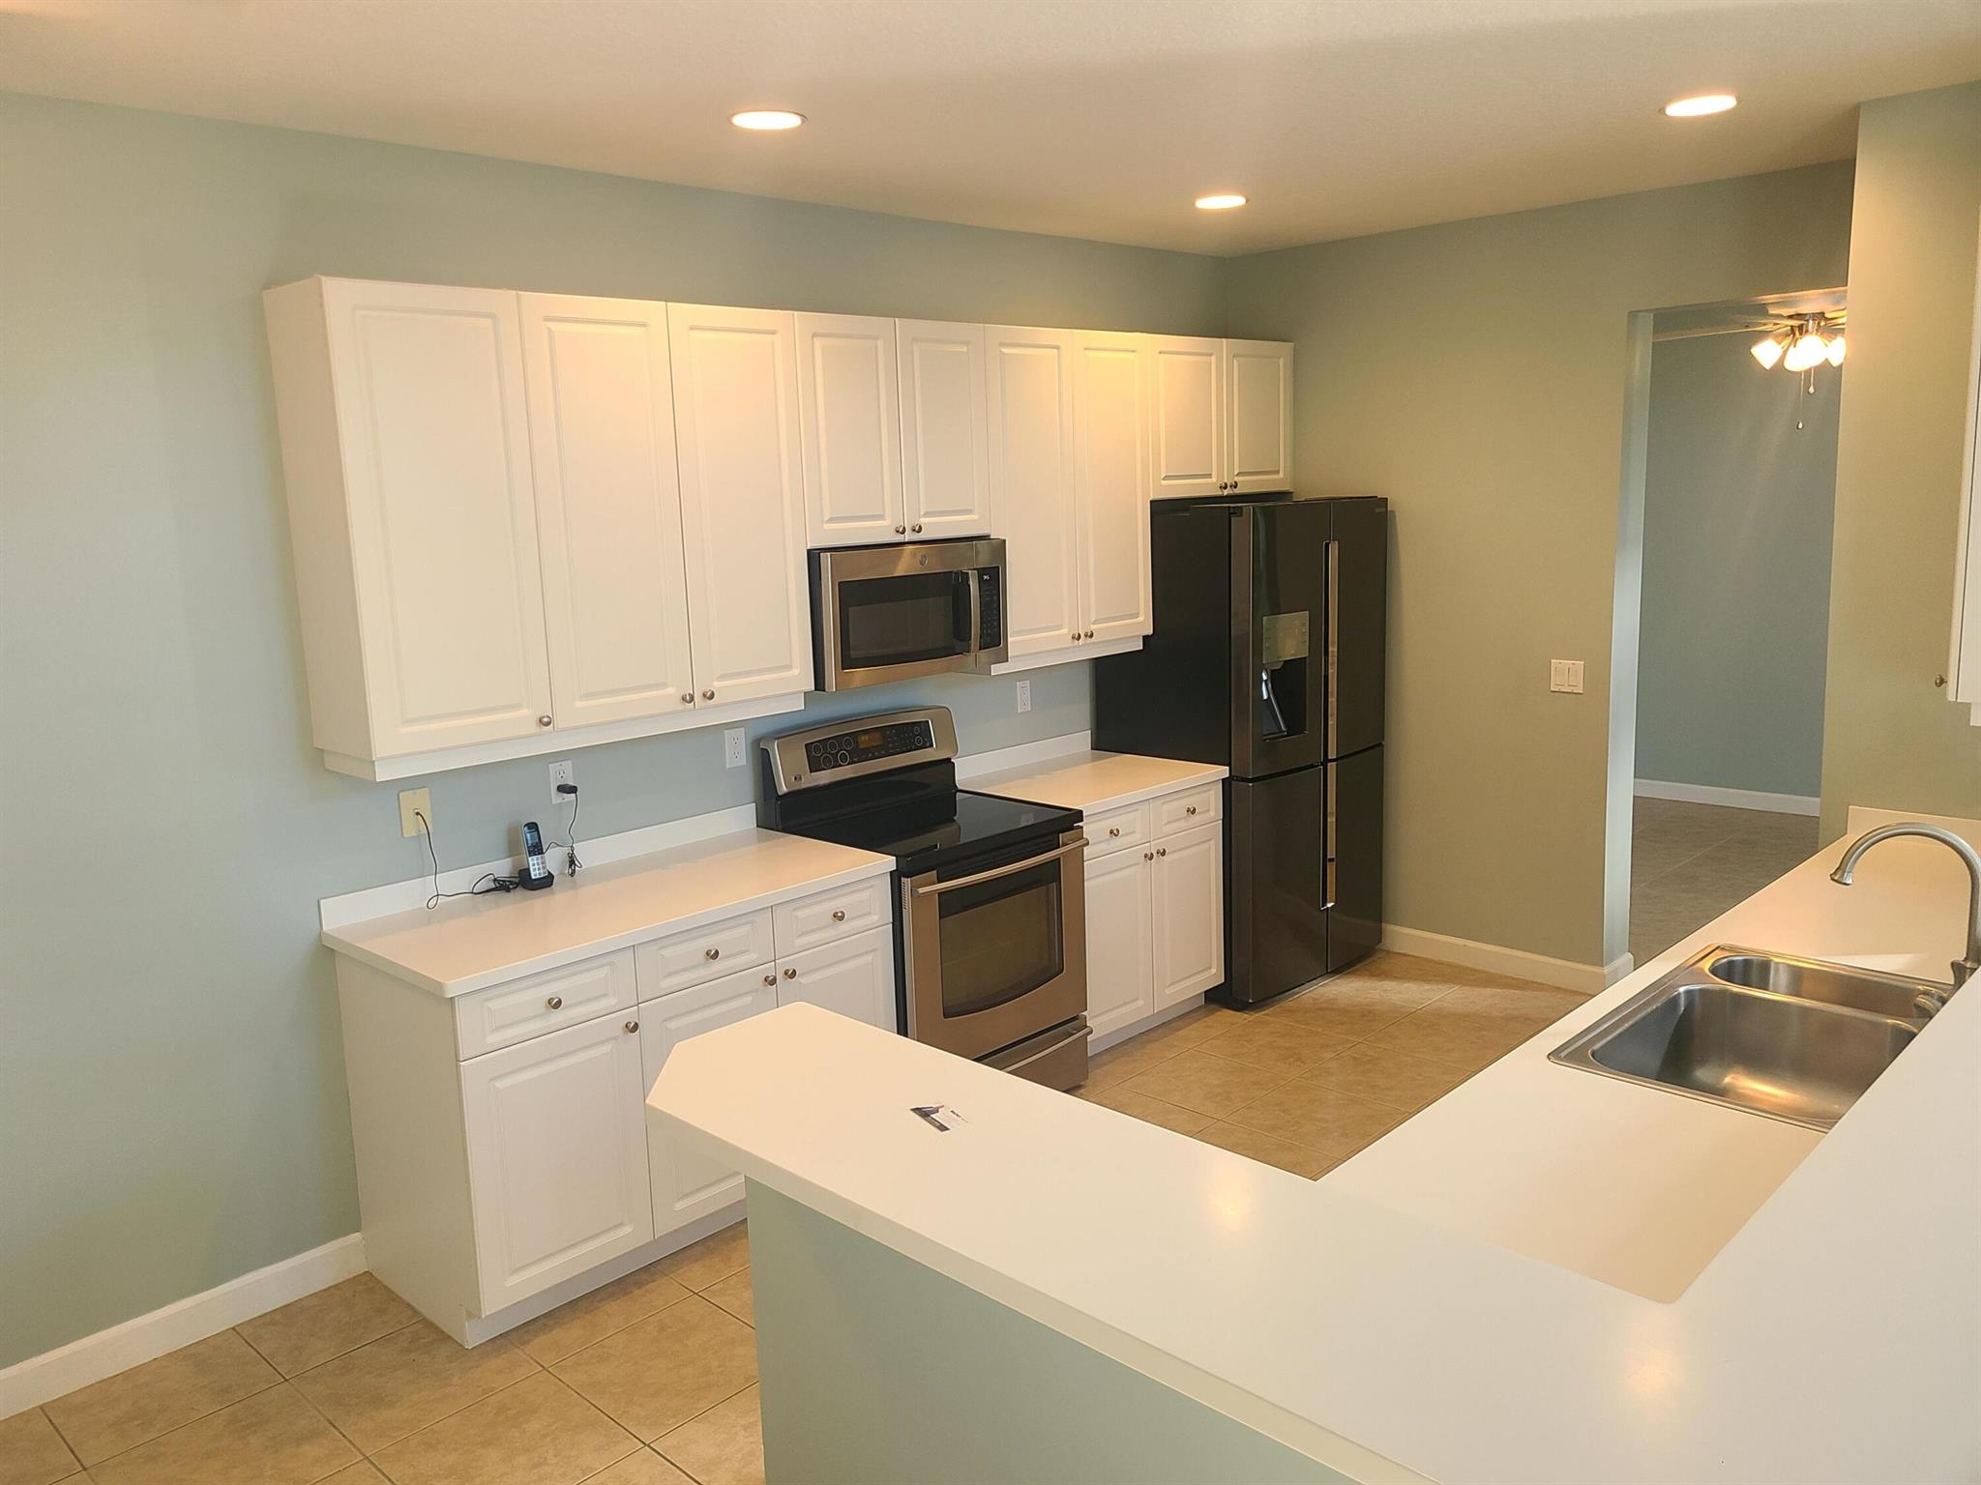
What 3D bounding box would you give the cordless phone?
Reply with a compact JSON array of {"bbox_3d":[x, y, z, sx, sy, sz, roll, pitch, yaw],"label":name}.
[{"bbox_3d":[-1.216,0.300,3.977,0.087,0.168,0.084,8,14,43],"label":"cordless phone"}]

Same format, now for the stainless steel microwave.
[{"bbox_3d":[-0.332,-0.414,4.605,0.415,0.403,0.756,8,14,43],"label":"stainless steel microwave"}]

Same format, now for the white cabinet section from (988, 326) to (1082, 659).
[{"bbox_3d":[0.026,-0.831,4.996,0.332,1.058,0.425,8,14,43],"label":"white cabinet section"}]

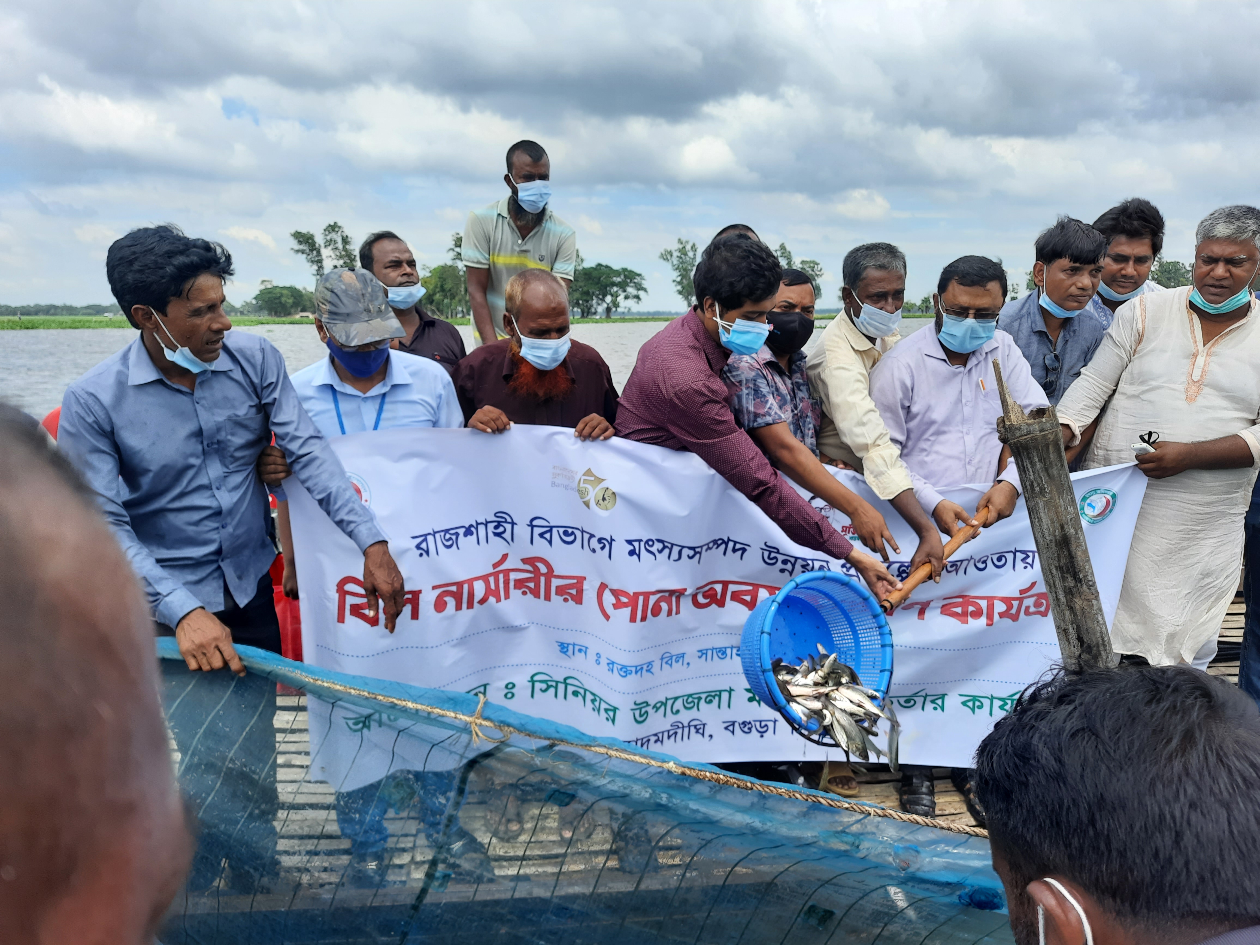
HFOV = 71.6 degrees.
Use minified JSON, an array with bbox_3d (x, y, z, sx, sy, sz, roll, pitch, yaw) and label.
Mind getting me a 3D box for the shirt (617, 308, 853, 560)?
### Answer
[{"bbox_3d":[0.230,-0.068,1.992,0.520,0.600,0.420,9,14,39],"label":"shirt"}]

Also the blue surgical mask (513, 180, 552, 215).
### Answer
[{"bbox_3d":[-0.313,-0.891,2.820,0.130,0.110,0.080,-7,28,-35],"label":"blue surgical mask"}]

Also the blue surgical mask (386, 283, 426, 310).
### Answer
[{"bbox_3d":[-0.649,-0.507,2.520,0.090,0.080,0.130,9,13,39],"label":"blue surgical mask"}]

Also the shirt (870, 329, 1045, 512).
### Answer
[{"bbox_3d":[0.834,-0.061,2.227,0.460,0.600,0.400,3,11,16],"label":"shirt"}]

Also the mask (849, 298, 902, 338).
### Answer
[{"bbox_3d":[0.622,-0.397,2.204,0.135,0.110,0.080,-5,24,-26],"label":"mask"}]

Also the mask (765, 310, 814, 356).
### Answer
[{"bbox_3d":[0.404,-0.354,2.220,0.140,0.120,0.085,-2,22,-10],"label":"mask"}]

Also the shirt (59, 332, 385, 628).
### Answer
[{"bbox_3d":[-0.833,0.006,1.761,0.510,0.590,0.500,-7,13,-32],"label":"shirt"}]

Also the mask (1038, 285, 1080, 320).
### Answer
[{"bbox_3d":[1.020,-0.402,2.070,0.115,0.075,0.080,0,22,0],"label":"mask"}]

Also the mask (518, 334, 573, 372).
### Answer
[{"bbox_3d":[-0.205,-0.285,2.080,0.130,0.090,0.075,-5,36,-25],"label":"mask"}]

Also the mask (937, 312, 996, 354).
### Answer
[{"bbox_3d":[0.792,-0.331,2.054,0.140,0.105,0.075,3,25,16],"label":"mask"}]

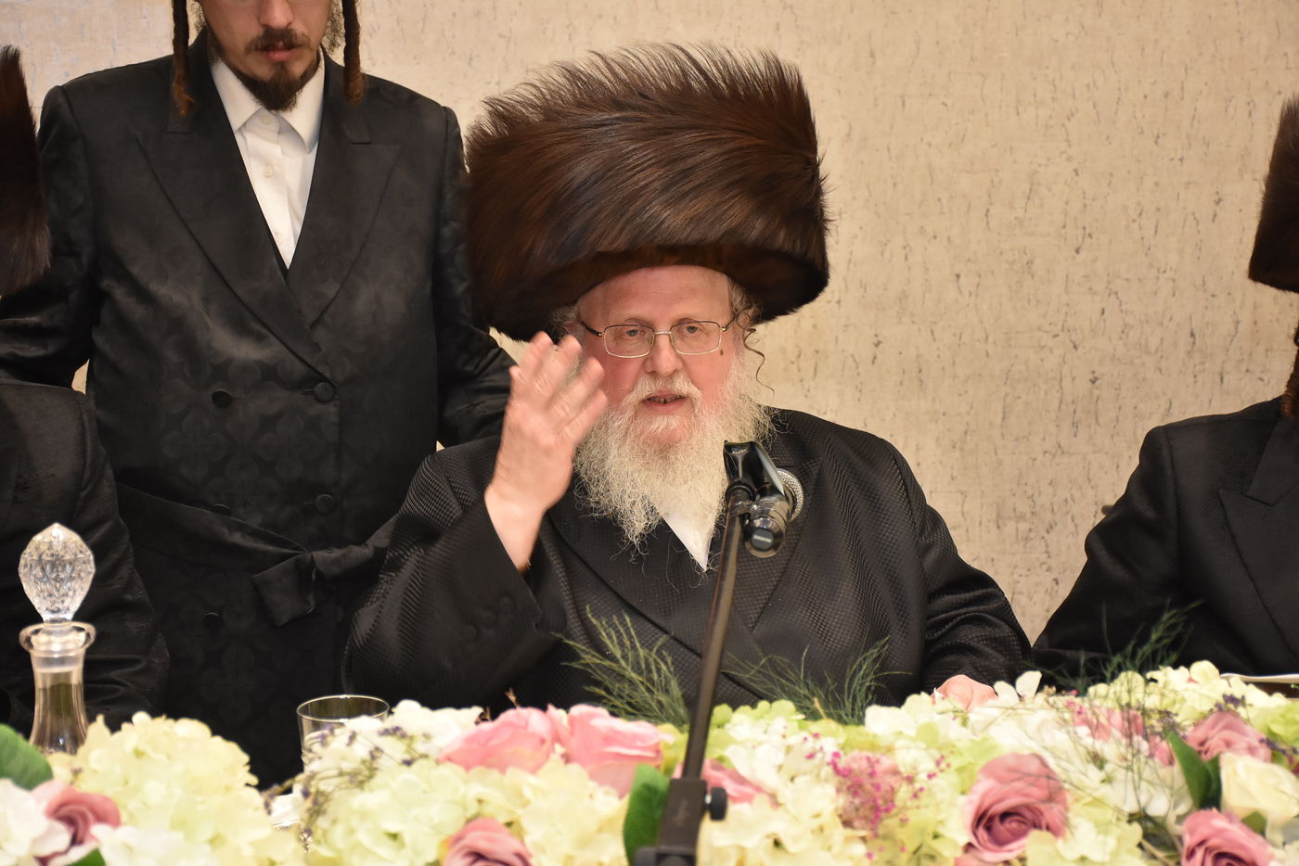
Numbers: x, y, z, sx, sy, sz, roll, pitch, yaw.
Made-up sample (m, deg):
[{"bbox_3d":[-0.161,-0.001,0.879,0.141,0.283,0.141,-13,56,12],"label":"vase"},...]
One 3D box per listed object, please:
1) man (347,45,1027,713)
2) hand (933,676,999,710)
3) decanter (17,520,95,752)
[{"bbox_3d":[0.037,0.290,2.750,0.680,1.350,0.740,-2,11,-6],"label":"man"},{"bbox_3d":[0.291,0.268,2.490,0.090,0.080,0.130,3,12,19],"label":"hand"},{"bbox_3d":[-0.497,0.225,2.310,0.110,0.300,0.110,-1,11,0],"label":"decanter"}]

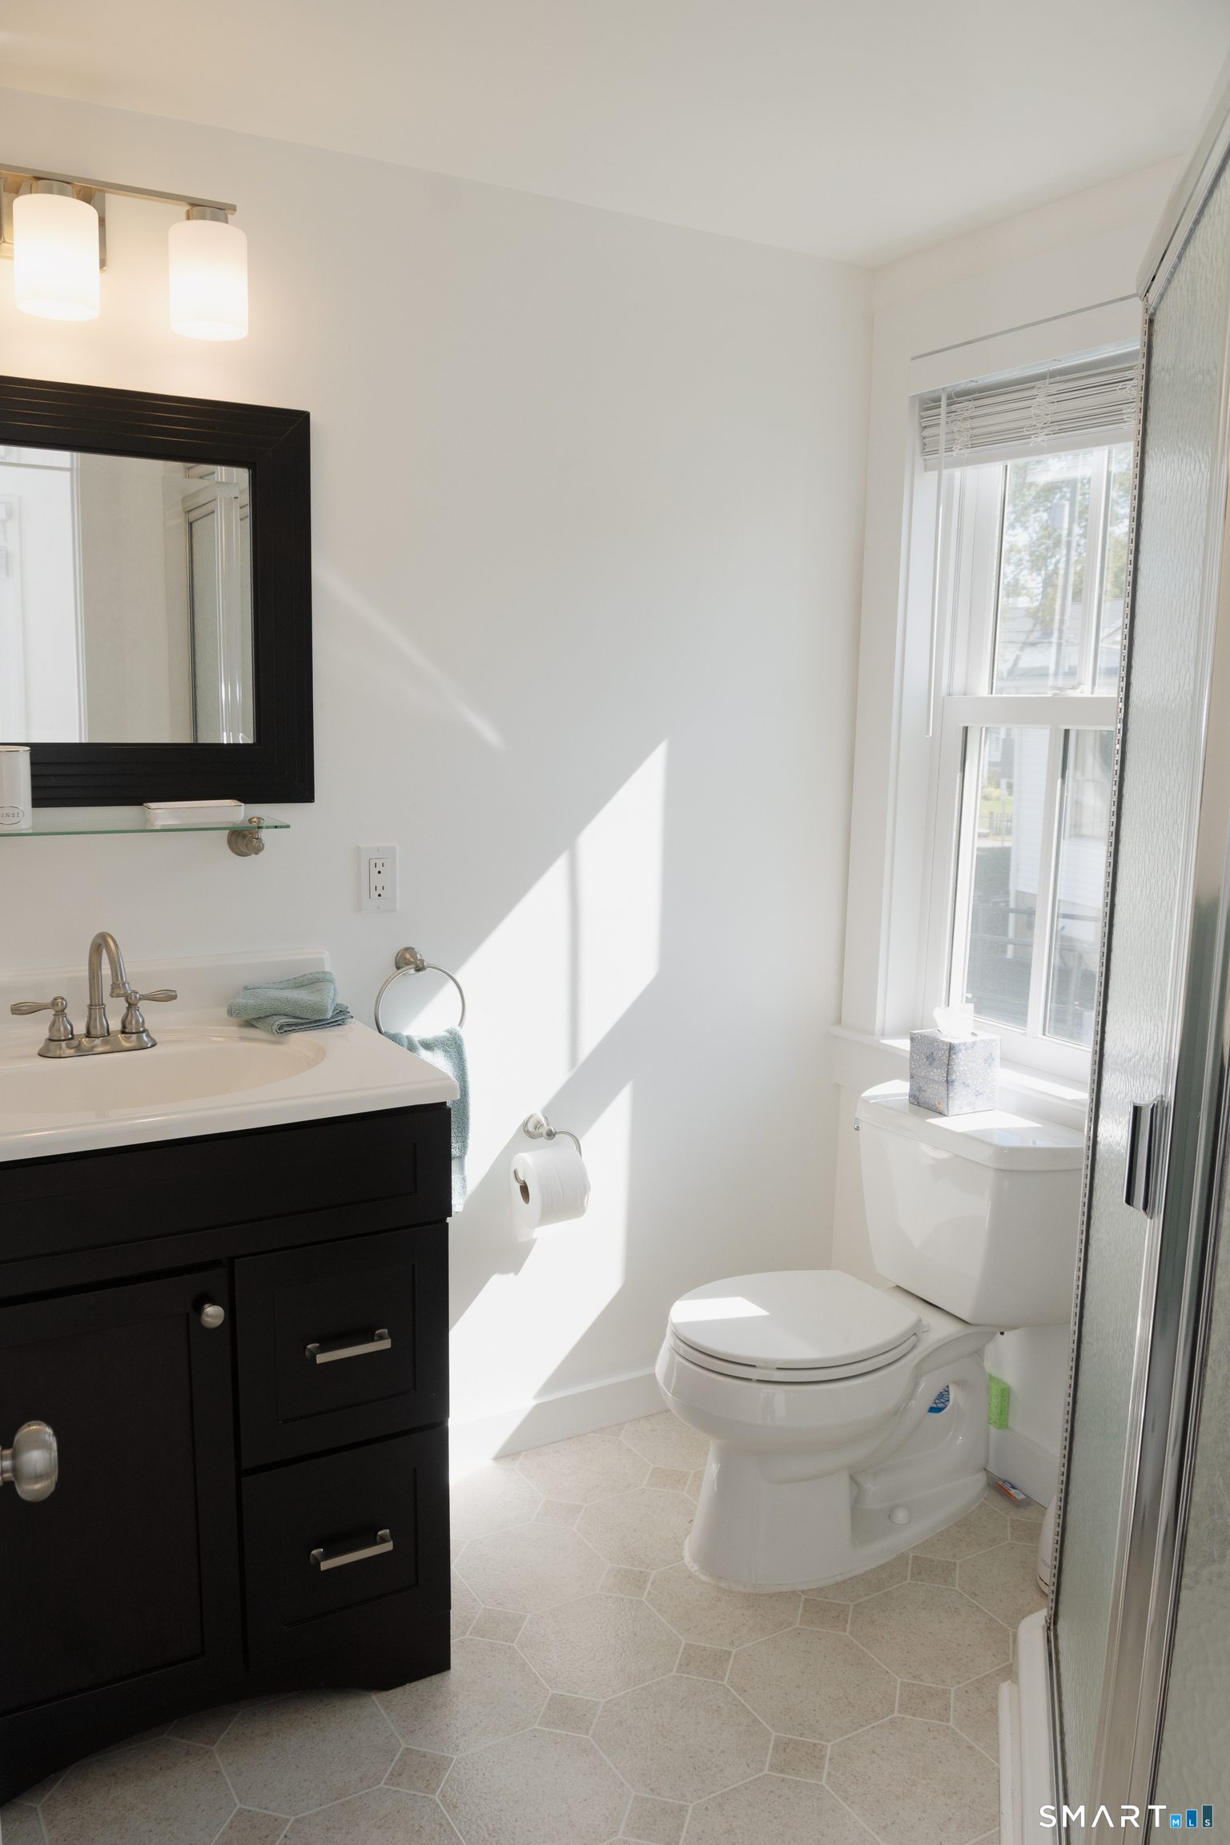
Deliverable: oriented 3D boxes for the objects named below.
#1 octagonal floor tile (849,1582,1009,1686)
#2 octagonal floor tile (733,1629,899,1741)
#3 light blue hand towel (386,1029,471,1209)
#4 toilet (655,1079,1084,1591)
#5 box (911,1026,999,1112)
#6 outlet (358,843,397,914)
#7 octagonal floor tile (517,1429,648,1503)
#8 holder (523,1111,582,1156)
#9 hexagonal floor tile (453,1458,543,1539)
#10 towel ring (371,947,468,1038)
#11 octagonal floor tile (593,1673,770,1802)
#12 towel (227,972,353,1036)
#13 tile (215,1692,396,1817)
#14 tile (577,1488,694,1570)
[{"bbox_3d":[0.486,1.103,2.141,0.225,0.010,0.225,-4,9,-30],"label":"octagonal floor tile"},{"bbox_3d":[0.293,1.129,2.052,0.231,0.010,0.228,-4,9,-30],"label":"octagonal floor tile"},{"bbox_3d":[-0.341,0.352,2.446,0.165,0.345,0.075,-3,9,-28],"label":"light blue hand towel"},{"bbox_3d":[0.392,0.711,2.401,0.735,0.725,0.455,-4,9,-31],"label":"toilet"},{"bbox_3d":[0.608,0.268,2.505,0.105,0.131,0.105,-4,9,-31],"label":"box"},{"bbox_3d":[-0.406,-0.075,2.386,0.070,0.115,0.008,-4,9,-31],"label":"outlet"},{"bbox_3d":[-0.054,1.032,2.611,0.225,0.010,0.225,-4,9,-30],"label":"octagonal floor tile"},{"bbox_3d":[-0.136,0.419,2.580,0.146,0.117,0.086,-4,9,-31],"label":"holder"},{"bbox_3d":[-0.251,1.045,2.497,0.225,0.010,0.225,-4,9,-30],"label":"hexagonal floor tile"},{"bbox_3d":[-0.344,0.139,2.424,0.166,0.189,0.066,-4,9,-31],"label":"towel ring"},{"bbox_3d":[0.093,1.129,1.913,0.225,0.010,0.225,-4,9,-30],"label":"octagonal floor tile"},{"bbox_3d":[-0.526,0.136,2.267,0.190,0.070,0.135,-3,9,-28],"label":"towel"},{"bbox_3d":[-0.419,1.140,1.896,0.231,0.010,0.228,-4,9,-30],"label":"tile"},{"bbox_3d":[0.060,1.060,2.416,0.225,0.010,0.225,-4,9,-30],"label":"tile"}]

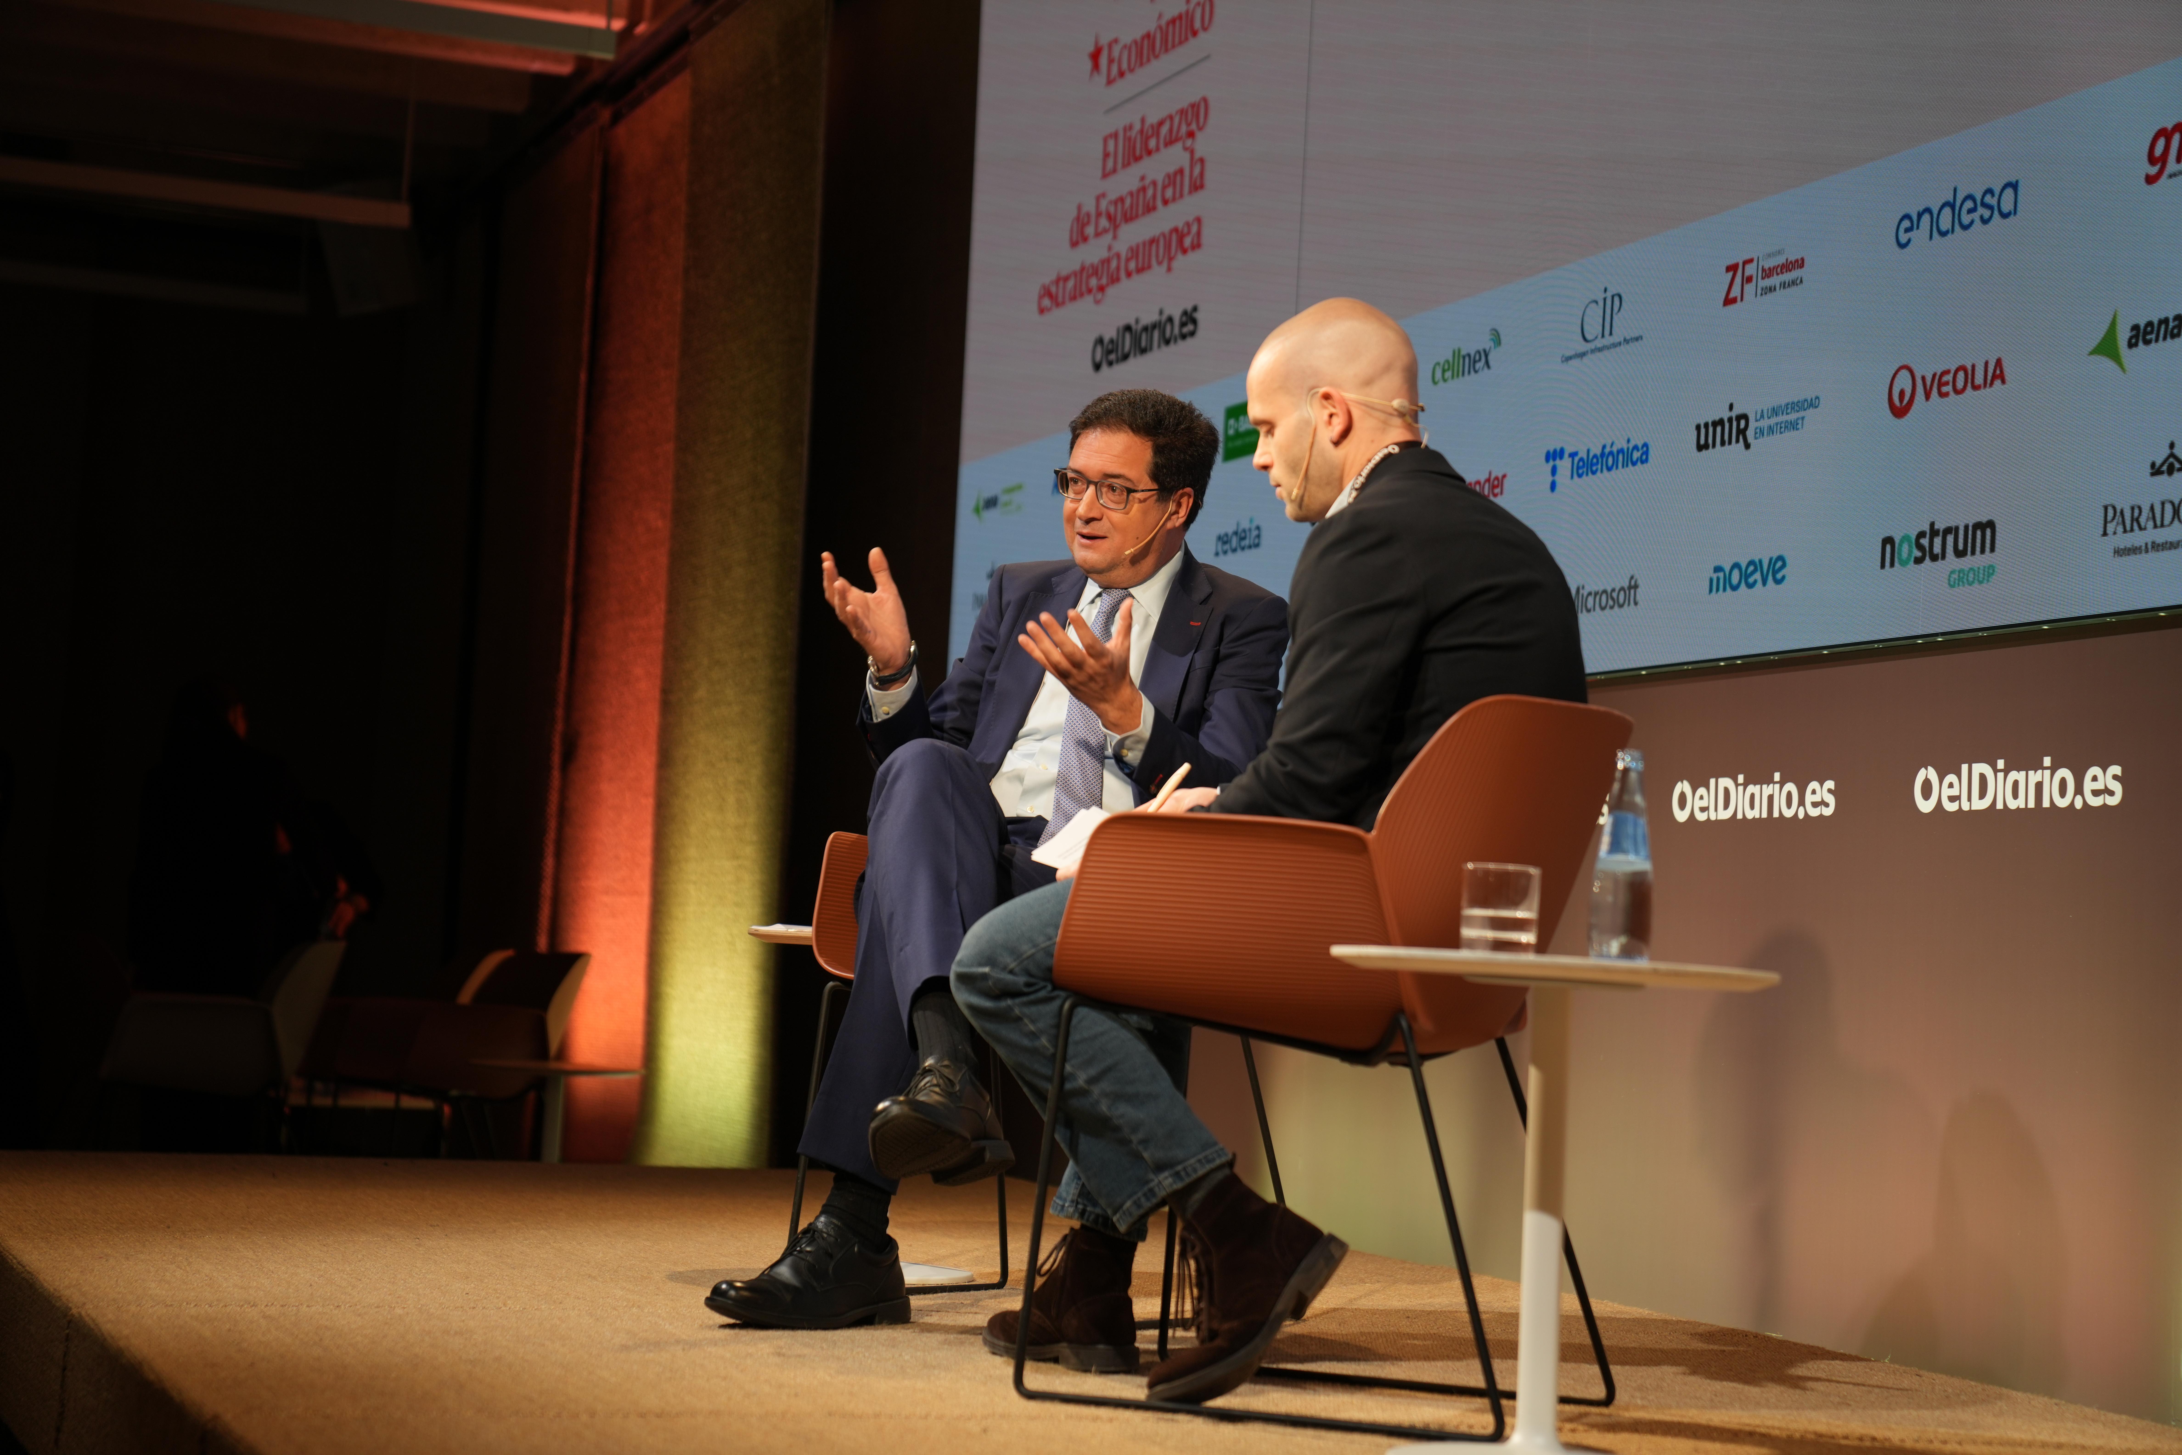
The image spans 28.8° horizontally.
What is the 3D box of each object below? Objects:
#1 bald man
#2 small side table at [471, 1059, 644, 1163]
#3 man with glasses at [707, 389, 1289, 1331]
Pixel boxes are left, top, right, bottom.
[{"bbox_3d":[0.207,0.130,4.821,0.770,1.234,0.540,1,-4,24],"label":"bald man"},{"bbox_3d":[-1.365,1.121,10.850,0.455,0.500,0.455,3,-3,0],"label":"small side table"},{"bbox_3d":[-0.063,0.152,5.540,0.550,1.244,0.810,1,-4,27],"label":"man with glasses"}]

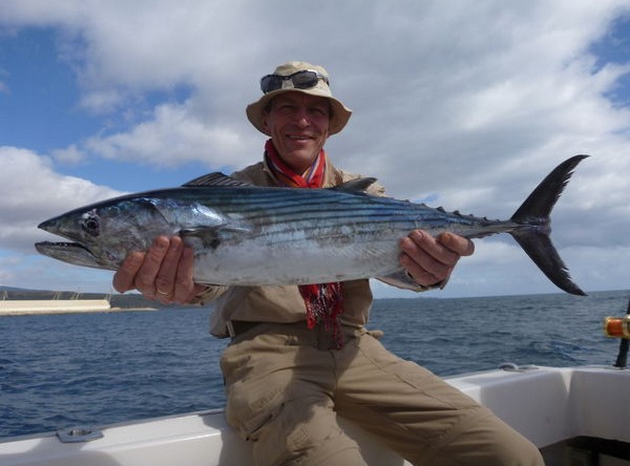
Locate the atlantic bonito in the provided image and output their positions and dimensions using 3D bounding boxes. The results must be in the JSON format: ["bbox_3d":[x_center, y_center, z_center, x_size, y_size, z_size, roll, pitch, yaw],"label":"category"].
[{"bbox_3d":[0.014,-0.009,0.670,0.720,0.185,0.095,0,-3,-6],"label":"atlantic bonito"}]

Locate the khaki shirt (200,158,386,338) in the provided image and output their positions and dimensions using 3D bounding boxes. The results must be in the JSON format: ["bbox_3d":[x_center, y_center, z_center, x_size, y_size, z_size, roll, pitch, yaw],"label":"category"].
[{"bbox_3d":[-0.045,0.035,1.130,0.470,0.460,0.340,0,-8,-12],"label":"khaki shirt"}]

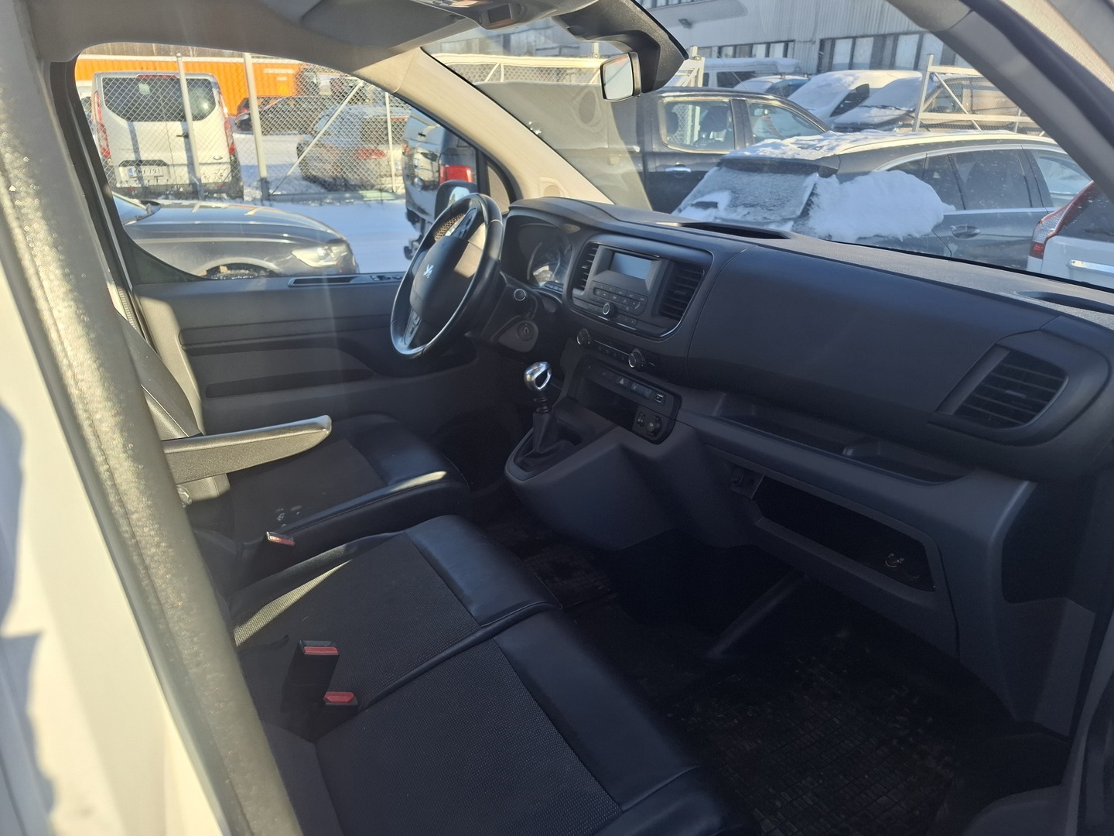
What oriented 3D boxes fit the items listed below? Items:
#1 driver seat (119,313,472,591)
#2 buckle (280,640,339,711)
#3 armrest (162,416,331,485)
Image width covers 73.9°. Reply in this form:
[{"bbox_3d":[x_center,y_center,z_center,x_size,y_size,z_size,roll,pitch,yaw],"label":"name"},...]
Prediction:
[{"bbox_3d":[-0.657,-0.081,1.484,0.860,1.140,0.520,-12,26,-28],"label":"driver seat"},{"bbox_3d":[-0.350,0.367,1.050,0.052,0.100,0.032,12,13,-35],"label":"buckle"},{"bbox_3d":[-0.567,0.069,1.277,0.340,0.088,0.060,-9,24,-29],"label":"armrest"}]

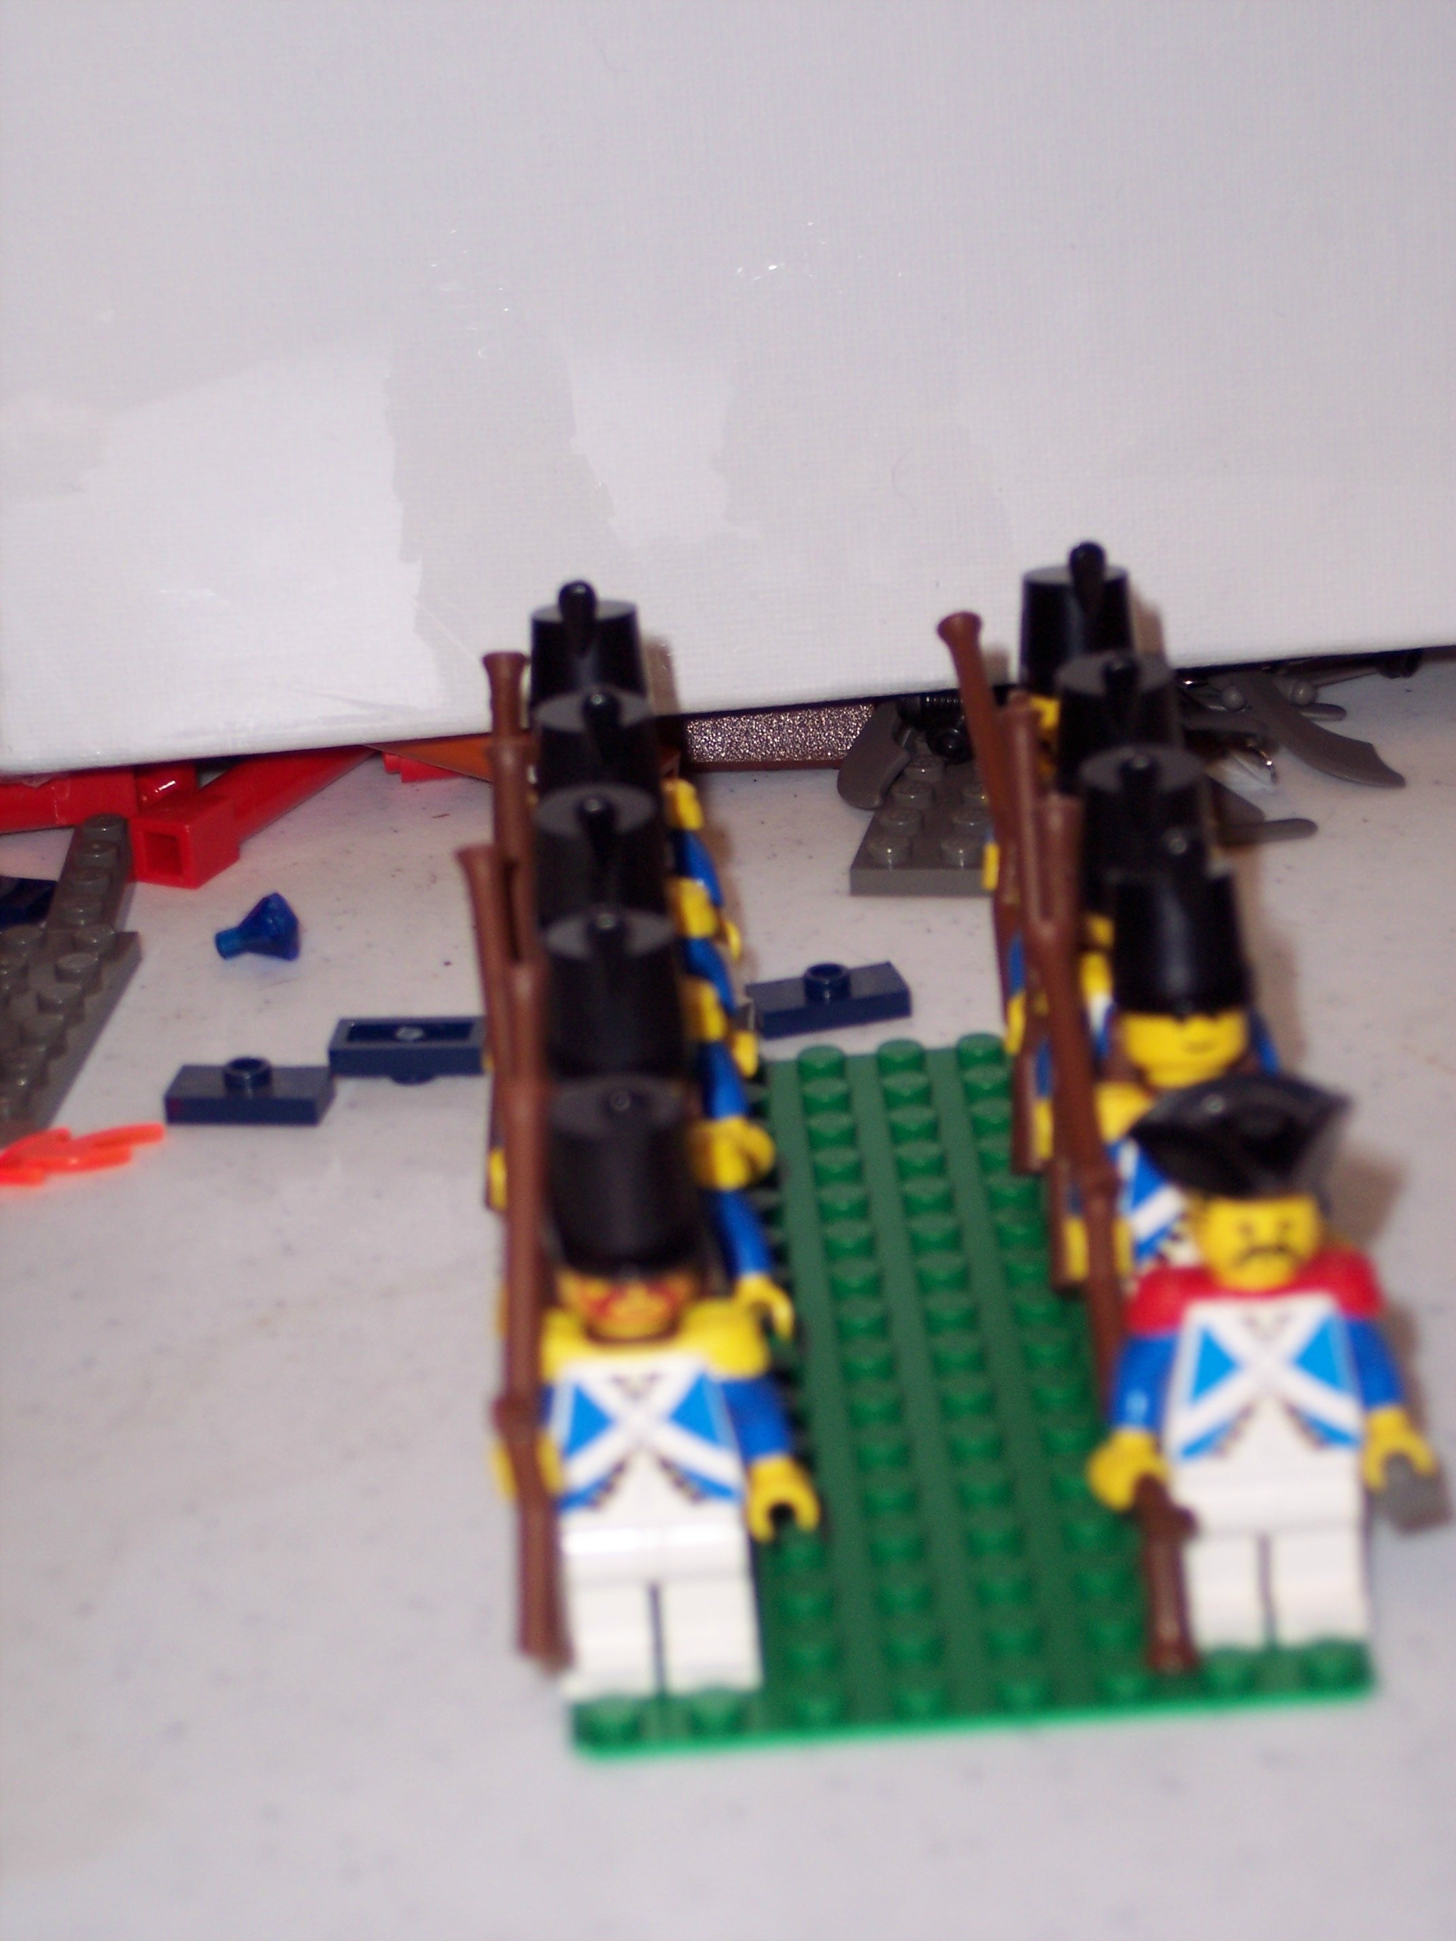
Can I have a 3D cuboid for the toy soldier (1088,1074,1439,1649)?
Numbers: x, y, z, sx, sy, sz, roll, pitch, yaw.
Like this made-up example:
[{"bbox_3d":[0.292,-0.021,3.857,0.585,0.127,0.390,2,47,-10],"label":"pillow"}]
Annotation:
[{"bbox_3d":[0.041,0.030,0.399,0.027,0.048,0.017,-4,23,-1],"label":"toy soldier"}]

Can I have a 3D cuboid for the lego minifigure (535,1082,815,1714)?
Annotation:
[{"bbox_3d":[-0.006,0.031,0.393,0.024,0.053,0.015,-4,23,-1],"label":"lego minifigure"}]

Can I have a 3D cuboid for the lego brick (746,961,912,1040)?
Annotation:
[{"bbox_3d":[0.010,0.002,0.526,0.016,0.005,0.008,-9,24,-12],"label":"lego brick"}]

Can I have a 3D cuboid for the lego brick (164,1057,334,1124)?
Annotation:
[{"bbox_3d":[-0.049,0.012,0.519,0.016,0.005,0.008,0,24,9],"label":"lego brick"}]

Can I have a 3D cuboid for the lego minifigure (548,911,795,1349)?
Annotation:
[{"bbox_3d":[-0.008,0.018,0.427,0.025,0.054,0.017,-4,23,-1],"label":"lego minifigure"}]

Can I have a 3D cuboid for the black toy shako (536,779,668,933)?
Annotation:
[{"bbox_3d":[-0.011,-0.010,0.444,0.011,0.016,0.012,-6,29,-5],"label":"black toy shako"}]

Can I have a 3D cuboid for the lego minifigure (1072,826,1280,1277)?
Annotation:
[{"bbox_3d":[0.039,0.014,0.427,0.025,0.056,0.017,-4,23,-1],"label":"lego minifigure"}]

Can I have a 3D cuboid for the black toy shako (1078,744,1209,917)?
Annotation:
[{"bbox_3d":[0.036,-0.014,0.443,0.011,0.016,0.013,0,24,10],"label":"black toy shako"}]

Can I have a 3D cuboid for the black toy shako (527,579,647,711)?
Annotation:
[{"bbox_3d":[-0.014,-0.031,0.492,0.011,0.016,0.012,-3,23,3],"label":"black toy shako"}]

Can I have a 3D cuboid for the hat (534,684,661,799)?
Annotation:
[{"bbox_3d":[-0.012,-0.020,0.467,0.011,0.016,0.012,-7,26,-7],"label":"hat"}]

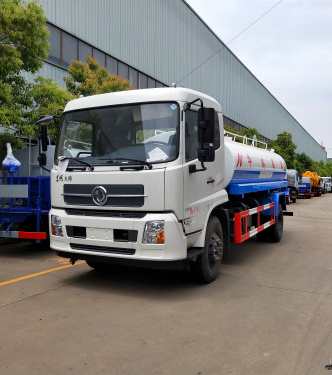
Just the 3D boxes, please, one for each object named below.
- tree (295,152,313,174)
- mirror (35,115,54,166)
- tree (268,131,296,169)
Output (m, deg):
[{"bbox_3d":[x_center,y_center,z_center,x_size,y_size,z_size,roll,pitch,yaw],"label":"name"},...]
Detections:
[{"bbox_3d":[23.600,-2.430,62.000,3.900,7.100,3.900,1,1,28],"label":"tree"},{"bbox_3d":[-1.928,-0.718,5.749,0.270,0.820,0.210,1,1,28],"label":"mirror"},{"bbox_3d":[14.500,-2.940,45.000,4.100,8.300,4.100,1,1,28],"label":"tree"}]

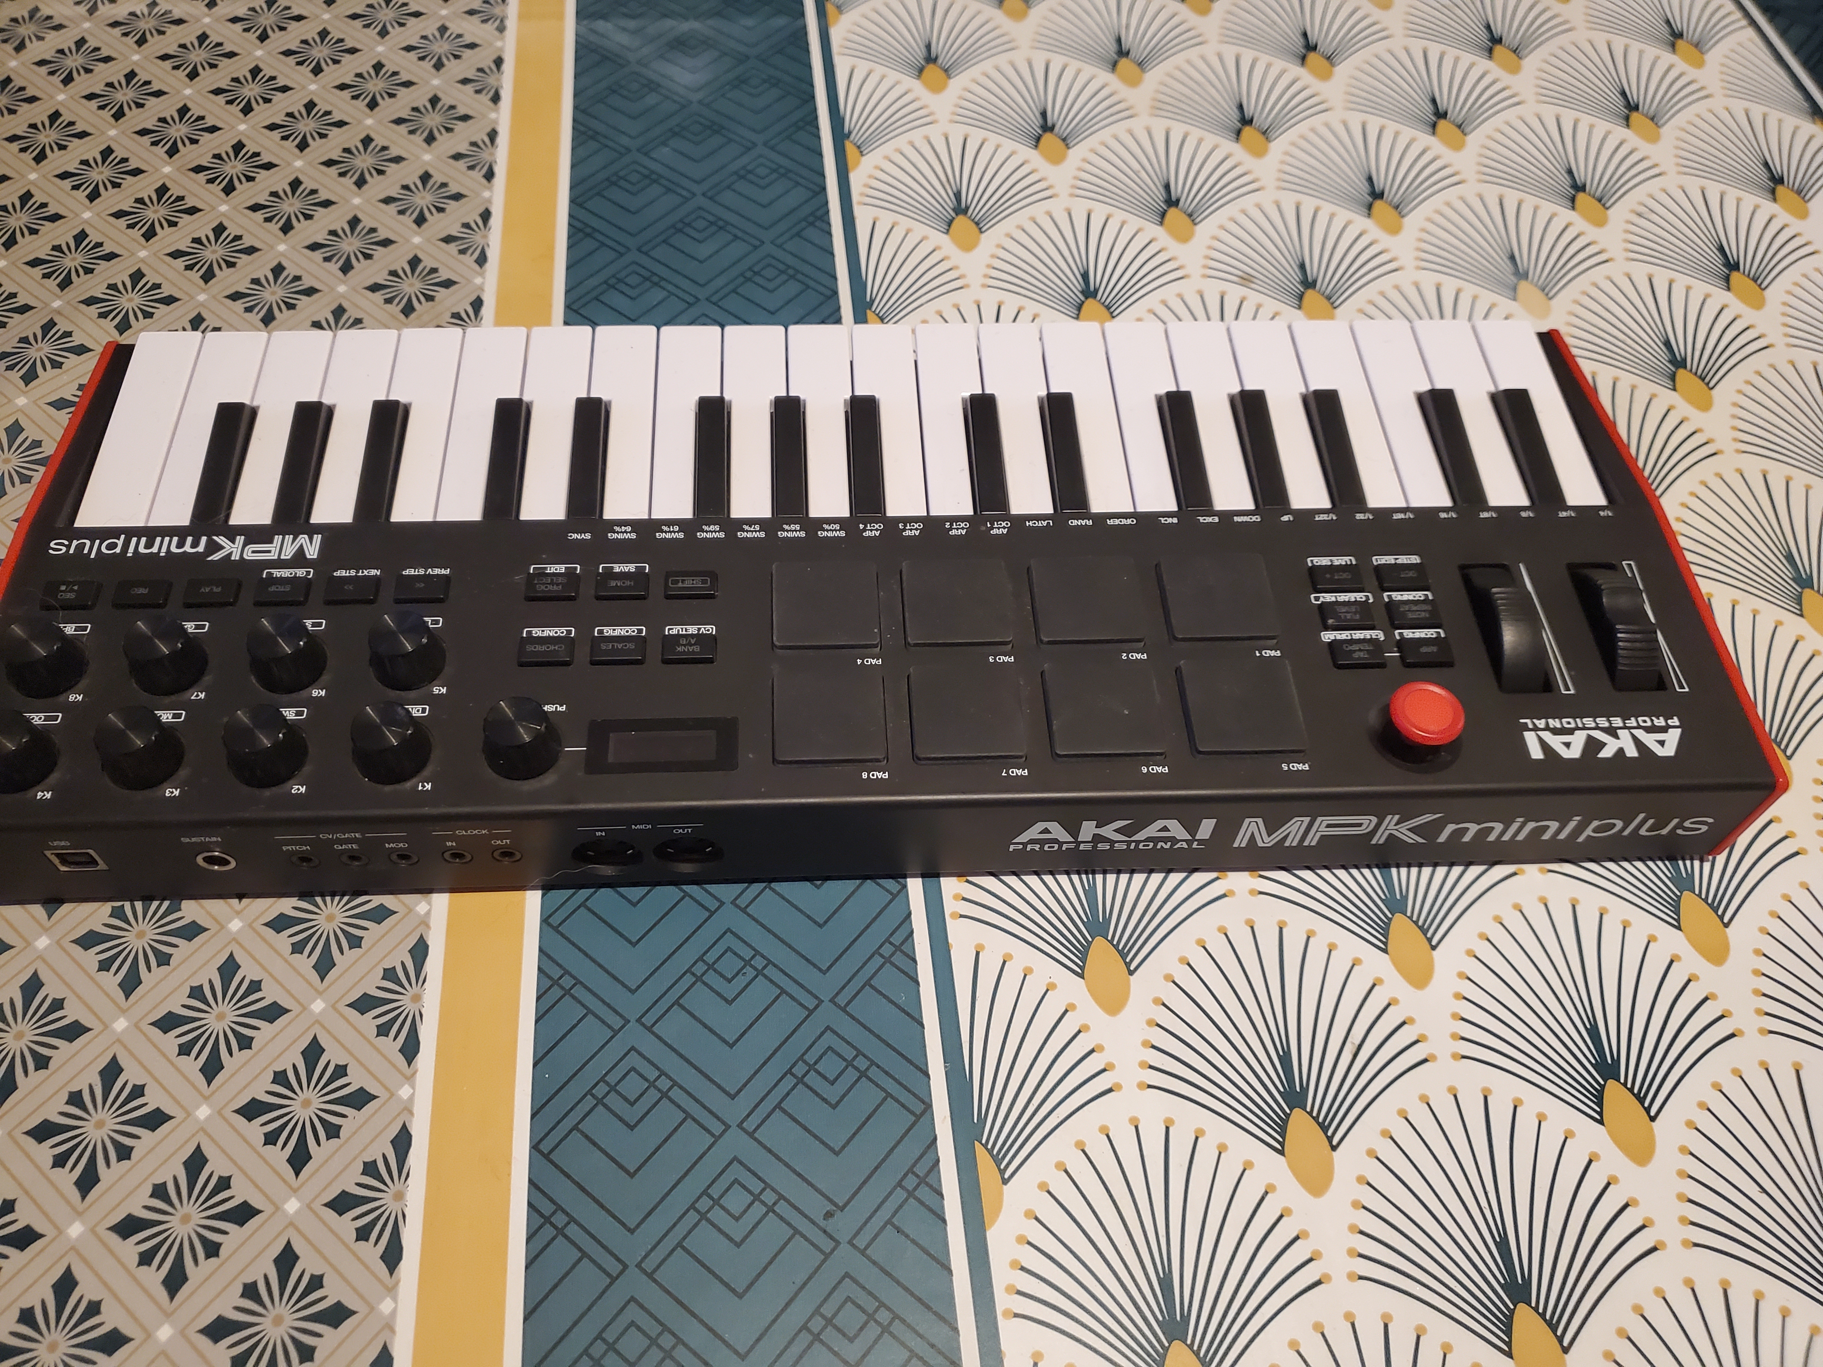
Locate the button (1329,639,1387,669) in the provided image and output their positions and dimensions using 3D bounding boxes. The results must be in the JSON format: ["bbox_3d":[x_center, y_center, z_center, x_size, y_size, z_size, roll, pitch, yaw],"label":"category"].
[{"bbox_3d":[0.121,-0.008,0.371,0.014,0.003,0.008,-1,56,-3],"label":"button"}]

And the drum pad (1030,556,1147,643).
[{"bbox_3d":[0.048,-0.023,0.379,0.029,0.003,0.029,-1,56,-3],"label":"drum pad"}]

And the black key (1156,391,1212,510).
[{"bbox_3d":[0.082,-0.069,0.410,0.010,0.008,0.049,-1,58,-3],"label":"black key"}]

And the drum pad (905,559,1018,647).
[{"bbox_3d":[0.013,-0.022,0.374,0.029,0.003,0.028,-1,57,-3],"label":"drum pad"}]

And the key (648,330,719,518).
[{"bbox_3d":[-0.067,-0.076,0.419,0.019,0.011,0.084,-1,58,-3],"label":"key"}]

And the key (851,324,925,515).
[{"bbox_3d":[-0.007,-0.078,0.418,0.019,0.010,0.076,-1,59,-3],"label":"key"}]

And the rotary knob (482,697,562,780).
[{"bbox_3d":[-0.097,0.013,0.339,0.018,0.013,0.018,-1,57,-3],"label":"rotary knob"}]

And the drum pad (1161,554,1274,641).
[{"bbox_3d":[0.084,-0.024,0.373,0.028,0.003,0.028,-1,56,-3],"label":"drum pad"}]

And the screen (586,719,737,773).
[{"bbox_3d":[-0.062,0.016,0.343,0.038,0.002,0.016,-1,56,-3],"label":"screen"}]

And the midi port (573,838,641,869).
[{"bbox_3d":[-0.080,0.042,0.363,0.018,0.017,0.008,-1,53,-3],"label":"midi port"}]

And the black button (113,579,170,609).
[{"bbox_3d":[-0.208,-0.024,0.371,0.014,0.003,0.008,-1,56,-3],"label":"black button"}]

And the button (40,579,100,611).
[{"bbox_3d":[-0.223,-0.024,0.363,0.014,0.003,0.009,-1,56,-3],"label":"button"}]

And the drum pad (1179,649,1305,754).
[{"bbox_3d":[0.087,0.006,0.360,0.029,0.003,0.029,-1,56,-3],"label":"drum pad"}]

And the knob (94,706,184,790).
[{"bbox_3d":[-0.193,0.015,0.339,0.019,0.012,0.019,-1,56,-3],"label":"knob"}]

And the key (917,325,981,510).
[{"bbox_3d":[0.013,-0.078,0.422,0.019,0.011,0.084,-1,58,-3],"label":"key"}]

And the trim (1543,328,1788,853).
[{"bbox_3d":[0.216,-0.039,0.408,0.004,0.037,0.180,-1,58,-3],"label":"trim"}]

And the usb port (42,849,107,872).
[{"bbox_3d":[-0.206,0.041,0.340,0.012,0.011,0.008,-1,54,-3],"label":"usb port"}]

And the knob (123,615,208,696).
[{"bbox_3d":[-0.191,-0.008,0.349,0.018,0.013,0.018,-1,57,-3],"label":"knob"}]

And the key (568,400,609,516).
[{"bbox_3d":[-0.095,-0.065,0.401,0.010,0.008,0.049,-1,58,-3],"label":"key"}]

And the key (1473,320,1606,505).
[{"bbox_3d":[0.194,-0.083,0.429,0.019,0.010,0.075,-1,59,-3],"label":"key"}]

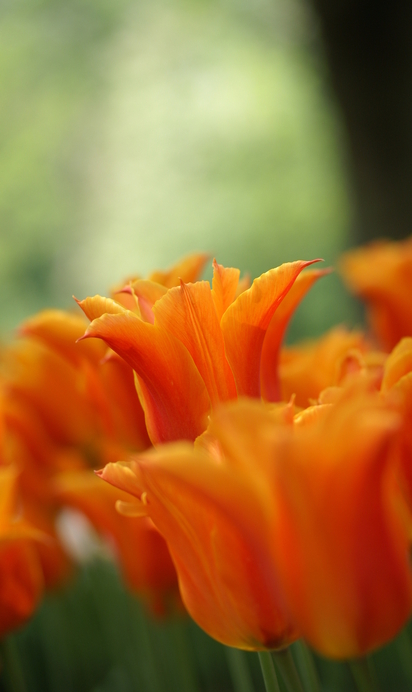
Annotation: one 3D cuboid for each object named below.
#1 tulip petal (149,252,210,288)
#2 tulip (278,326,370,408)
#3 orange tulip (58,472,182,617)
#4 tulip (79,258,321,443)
[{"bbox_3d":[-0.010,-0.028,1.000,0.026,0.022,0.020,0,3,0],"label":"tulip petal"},{"bbox_3d":[0.050,0.014,1.100,0.056,0.054,0.054,0,3,0],"label":"tulip"},{"bbox_3d":[-0.033,0.085,1.100,0.068,0.064,0.064,0,3,0],"label":"orange tulip"},{"bbox_3d":[-0.002,0.006,0.930,0.088,0.076,0.080,0,3,0],"label":"tulip"}]

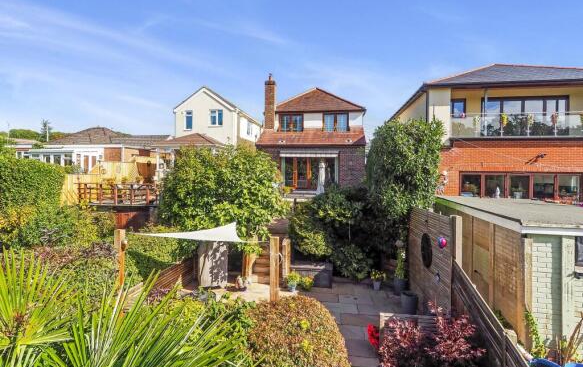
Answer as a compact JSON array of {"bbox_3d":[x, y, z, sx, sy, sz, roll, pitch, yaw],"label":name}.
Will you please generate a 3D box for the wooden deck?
[{"bbox_3d":[-8.100,0.500,15.500,3.900,1.100,3.000,0,1,6],"label":"wooden deck"}]

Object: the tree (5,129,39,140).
[{"bbox_3d":[-49.000,-6.300,56.000,6.500,6.500,6.000,0,1,0],"label":"tree"}]

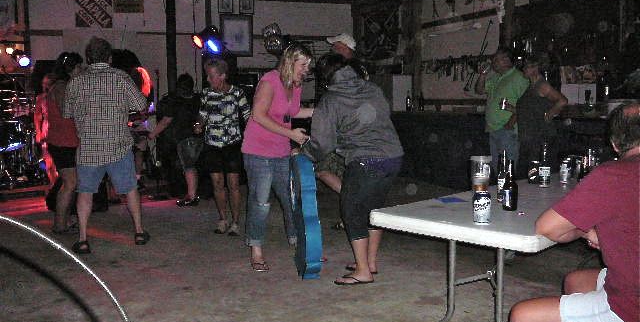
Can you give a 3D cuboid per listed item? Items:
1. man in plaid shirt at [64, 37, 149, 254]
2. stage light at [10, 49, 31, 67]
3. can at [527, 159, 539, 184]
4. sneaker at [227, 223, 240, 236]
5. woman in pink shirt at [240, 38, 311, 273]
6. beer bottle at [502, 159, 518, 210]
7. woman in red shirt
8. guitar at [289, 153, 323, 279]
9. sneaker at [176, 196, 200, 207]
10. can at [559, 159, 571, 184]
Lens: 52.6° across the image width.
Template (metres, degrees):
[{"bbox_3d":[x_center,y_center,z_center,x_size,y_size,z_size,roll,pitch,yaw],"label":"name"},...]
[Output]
[{"bbox_3d":[-1.815,-0.140,5.500,0.700,1.760,0.520,-2,5,-16],"label":"man in plaid shirt"},{"bbox_3d":[-4.077,-1.395,8.809,0.210,0.210,0.280,-3,18,-28],"label":"stage light"},{"bbox_3d":[1.221,0.066,3.715,0.066,0.122,0.066,0,5,0],"label":"can"},{"bbox_3d":[-0.785,0.612,5.904,0.105,0.100,0.270,1,6,11],"label":"sneaker"},{"bbox_3d":[-0.326,-0.049,4.846,0.440,1.610,0.470,4,7,35],"label":"woman in pink shirt"},{"bbox_3d":[0.809,0.102,2.742,0.063,0.217,0.063,0,5,0],"label":"beer bottle"},{"bbox_3d":[-2.336,-0.174,5.962,0.380,1.620,0.440,-4,7,-37],"label":"woman in red shirt"},{"bbox_3d":[-0.098,0.381,4.480,0.120,0.880,0.350,-6,5,-14],"label":"guitar"},{"bbox_3d":[-1.508,0.455,7.417,0.280,0.110,0.105,-2,6,-21],"label":"sneaker"},{"bbox_3d":[1.409,0.065,3.717,0.066,0.122,0.066,0,5,0],"label":"can"}]

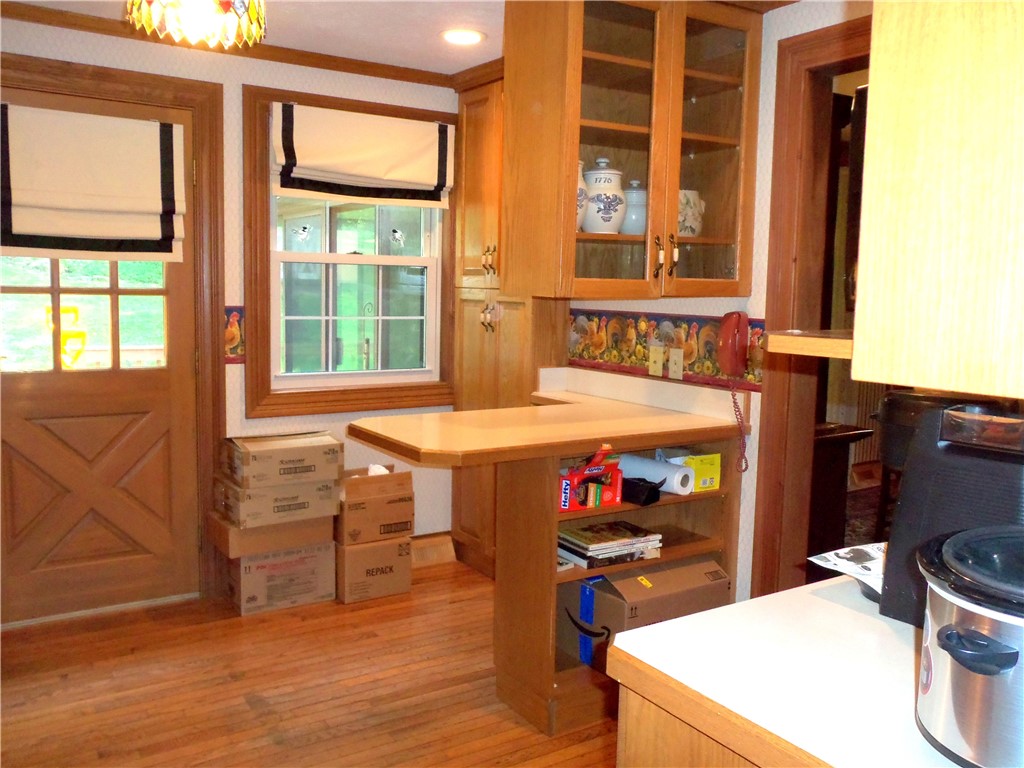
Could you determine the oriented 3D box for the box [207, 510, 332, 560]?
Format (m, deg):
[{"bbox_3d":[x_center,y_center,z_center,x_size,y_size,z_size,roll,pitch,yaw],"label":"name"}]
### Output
[{"bbox_3d":[-1.028,0.609,3.529,0.444,0.129,0.281,-4,8,-37],"label":"box"}]

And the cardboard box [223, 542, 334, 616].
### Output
[{"bbox_3d":[-1.001,0.797,3.588,0.397,0.257,0.285,-3,7,-31],"label":"cardboard box"}]

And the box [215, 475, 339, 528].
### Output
[{"bbox_3d":[-0.997,0.472,3.512,0.414,0.147,0.343,-3,8,-35],"label":"box"}]

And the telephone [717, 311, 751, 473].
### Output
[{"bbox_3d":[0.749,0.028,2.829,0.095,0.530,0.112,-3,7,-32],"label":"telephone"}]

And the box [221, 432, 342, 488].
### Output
[{"bbox_3d":[-0.986,0.320,3.540,0.412,0.152,0.342,-3,7,-34],"label":"box"}]

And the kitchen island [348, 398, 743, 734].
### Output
[{"bbox_3d":[0.107,0.576,2.818,1.235,0.905,0.685,-3,7,-32],"label":"kitchen island"}]

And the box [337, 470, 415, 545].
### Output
[{"bbox_3d":[-0.624,0.527,3.664,0.310,0.285,0.215,-2,7,-30],"label":"box"}]

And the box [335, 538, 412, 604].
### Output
[{"bbox_3d":[-0.638,0.794,3.695,0.304,0.254,0.240,-3,7,-31],"label":"box"}]

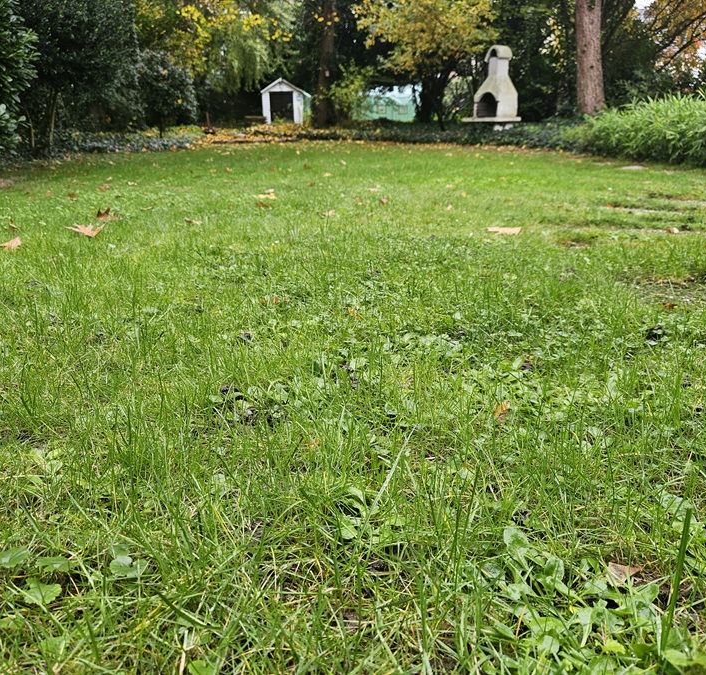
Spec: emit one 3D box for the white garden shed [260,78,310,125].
[{"bbox_3d":[-2.023,-7.089,18.000,1.270,1.330,1.450,1,20,2],"label":"white garden shed"}]

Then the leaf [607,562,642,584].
[{"bbox_3d":[0.272,0.237,0.600,0.034,0.010,0.024,11,22,27],"label":"leaf"}]

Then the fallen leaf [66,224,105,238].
[{"bbox_3d":[-1.052,-0.417,2.352,0.155,0.040,0.110,-9,21,-23],"label":"fallen leaf"}]

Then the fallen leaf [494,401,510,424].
[{"bbox_3d":[0.225,0.113,0.901,0.023,0.022,0.034,5,20,15],"label":"fallen leaf"}]

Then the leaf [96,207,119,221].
[{"bbox_3d":[-1.141,-0.574,2.792,0.118,0.045,0.090,-8,21,-21],"label":"leaf"}]

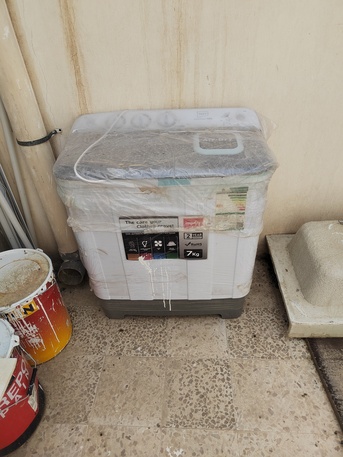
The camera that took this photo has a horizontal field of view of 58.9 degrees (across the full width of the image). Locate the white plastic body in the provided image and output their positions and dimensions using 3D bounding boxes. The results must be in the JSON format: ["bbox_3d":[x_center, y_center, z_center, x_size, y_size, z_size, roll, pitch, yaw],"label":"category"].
[{"bbox_3d":[-0.002,-0.081,1.309,0.715,0.738,0.440,0,37,4],"label":"white plastic body"}]

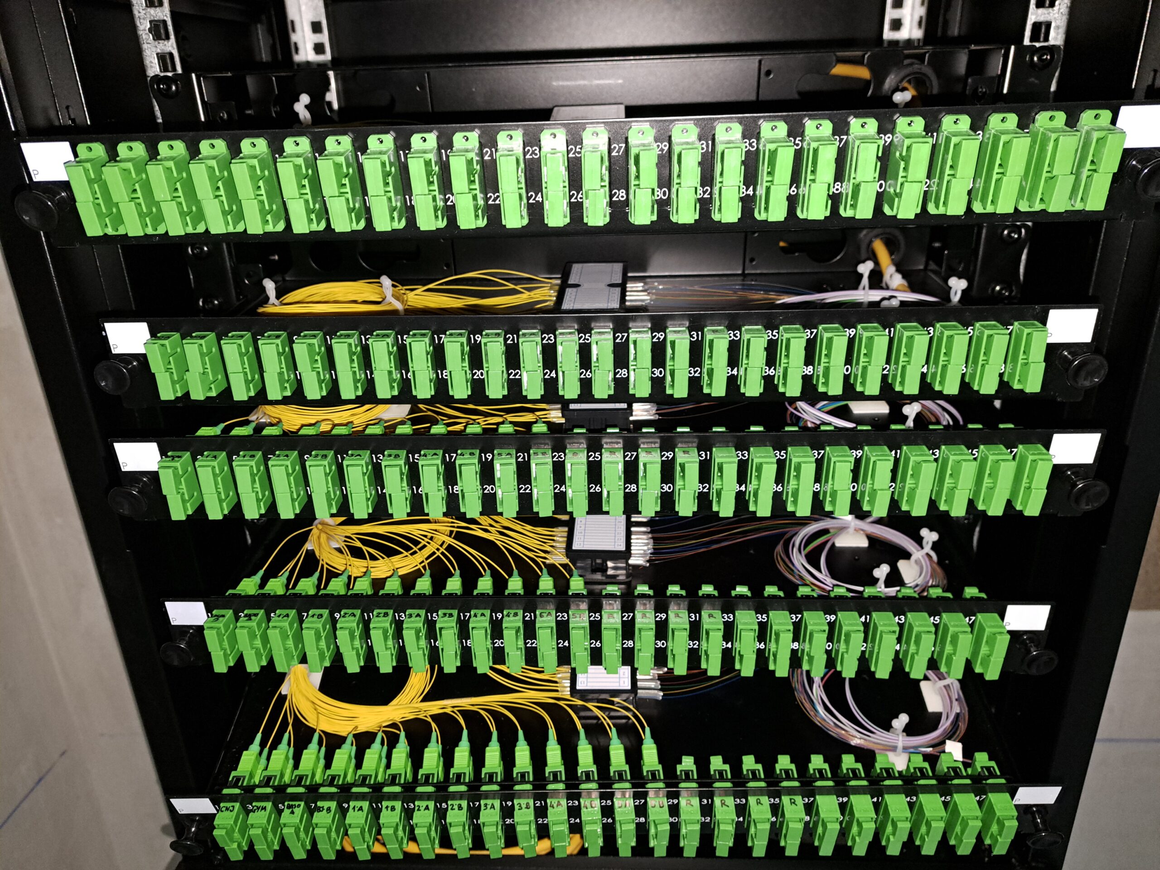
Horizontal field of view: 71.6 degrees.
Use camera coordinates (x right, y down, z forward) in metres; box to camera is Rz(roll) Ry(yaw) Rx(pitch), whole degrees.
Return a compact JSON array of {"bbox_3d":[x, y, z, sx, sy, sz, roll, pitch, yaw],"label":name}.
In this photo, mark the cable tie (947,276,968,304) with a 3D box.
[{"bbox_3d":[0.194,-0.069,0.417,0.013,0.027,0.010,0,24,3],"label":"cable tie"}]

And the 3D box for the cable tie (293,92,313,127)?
[{"bbox_3d":[-0.139,-0.158,0.413,0.012,0.032,0.012,0,29,4],"label":"cable tie"}]

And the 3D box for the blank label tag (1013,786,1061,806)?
[{"bbox_3d":[0.219,0.173,0.386,0.020,0.015,0.001,-2,35,2],"label":"blank label tag"}]

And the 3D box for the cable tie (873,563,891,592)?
[{"bbox_3d":[0.162,0.079,0.432,0.012,0.025,0.012,0,26,3],"label":"cable tie"}]

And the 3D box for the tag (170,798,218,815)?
[{"bbox_3d":[-0.193,0.186,0.403,0.020,0.015,0.001,-2,35,2],"label":"tag"}]

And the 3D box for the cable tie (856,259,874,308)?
[{"bbox_3d":[0.159,-0.083,0.450,0.011,0.031,0.013,0,24,3],"label":"cable tie"}]

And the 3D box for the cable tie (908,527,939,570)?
[{"bbox_3d":[0.199,0.064,0.460,0.017,0.026,0.011,0,26,3],"label":"cable tie"}]

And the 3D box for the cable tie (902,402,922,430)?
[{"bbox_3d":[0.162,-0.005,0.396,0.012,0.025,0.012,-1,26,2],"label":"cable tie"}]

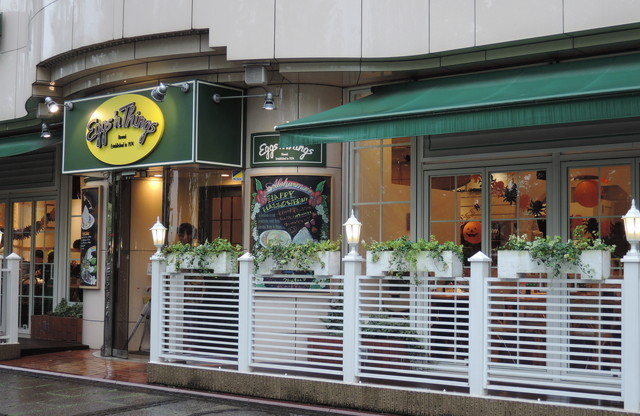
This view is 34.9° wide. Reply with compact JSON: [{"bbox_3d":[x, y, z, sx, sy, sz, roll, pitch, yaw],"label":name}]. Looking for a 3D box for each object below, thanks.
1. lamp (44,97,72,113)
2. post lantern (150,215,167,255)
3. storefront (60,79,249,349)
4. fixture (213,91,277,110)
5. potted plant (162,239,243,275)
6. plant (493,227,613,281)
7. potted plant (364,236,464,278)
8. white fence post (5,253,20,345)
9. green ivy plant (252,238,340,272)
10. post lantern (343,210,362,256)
[{"bbox_3d":[-3.526,-1.395,13.718,0.140,0.180,0.360,-2,-5,40],"label":"lamp"},{"bbox_3d":[-1.779,0.311,11.230,0.186,0.437,0.186,-2,-5,40],"label":"post lantern"},{"bbox_3d":[-2.247,0.255,13.306,2.623,3.458,0.827,-2,-5,40],"label":"storefront"},{"bbox_3d":[-0.915,-1.290,12.234,0.860,0.180,0.140,-2,-5,37],"label":"fixture"},{"bbox_3d":[-1.256,0.516,10.797,0.971,0.366,0.230,-2,-5,40],"label":"potted plant"},{"bbox_3d":[1.883,0.361,8.182,0.918,0.398,0.230,-2,-5,40],"label":"plant"},{"bbox_3d":[0.832,0.442,9.055,0.915,0.357,0.230,-2,-5,40],"label":"potted plant"},{"bbox_3d":[-4.057,1.195,13.443,0.144,1.196,0.144,-2,-5,40],"label":"white fence post"},{"bbox_3d":[-0.239,0.466,9.949,0.936,0.317,0.230,-2,-5,40],"label":"green ivy plant"},{"bbox_3d":[0.305,0.245,9.494,0.186,0.444,0.186,-2,-5,40],"label":"post lantern"}]

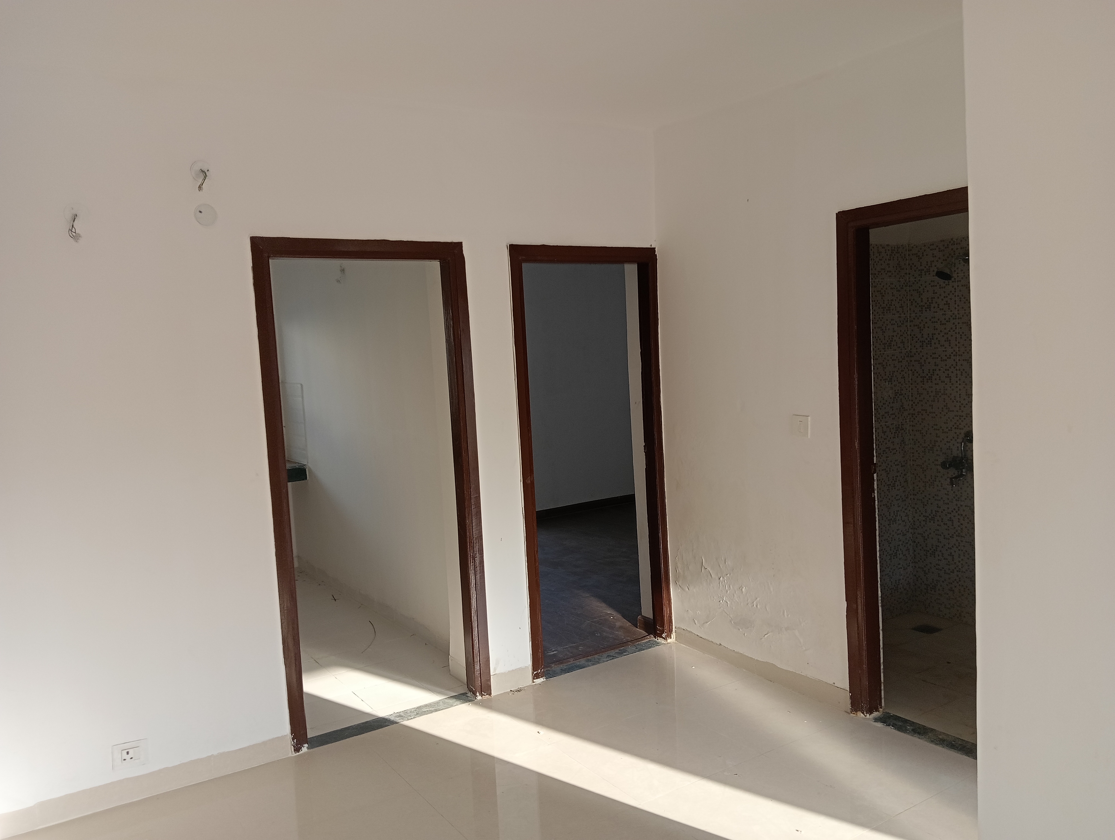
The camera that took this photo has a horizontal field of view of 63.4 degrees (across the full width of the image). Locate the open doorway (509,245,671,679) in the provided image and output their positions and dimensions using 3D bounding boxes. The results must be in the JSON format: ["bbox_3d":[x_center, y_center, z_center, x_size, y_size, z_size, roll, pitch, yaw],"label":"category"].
[{"bbox_3d":[0.170,0.185,4.551,0.884,2.085,0.110,-6,6,-34],"label":"open doorway"}]

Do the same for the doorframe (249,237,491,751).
[{"bbox_3d":[-0.783,0.284,3.917,0.936,2.096,0.110,-6,6,-34],"label":"doorframe"}]

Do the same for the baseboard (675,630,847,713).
[{"bbox_3d":[0.939,1.166,4.317,0.015,0.091,1.170,-6,6,-31],"label":"baseboard"}]

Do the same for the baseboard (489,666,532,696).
[{"bbox_3d":[-0.217,1.230,4.292,0.227,0.091,0.015,-6,6,-34],"label":"baseboard"}]

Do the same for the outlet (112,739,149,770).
[{"bbox_3d":[-1.590,1.247,3.361,0.117,0.094,0.012,-6,6,-34],"label":"outlet"}]

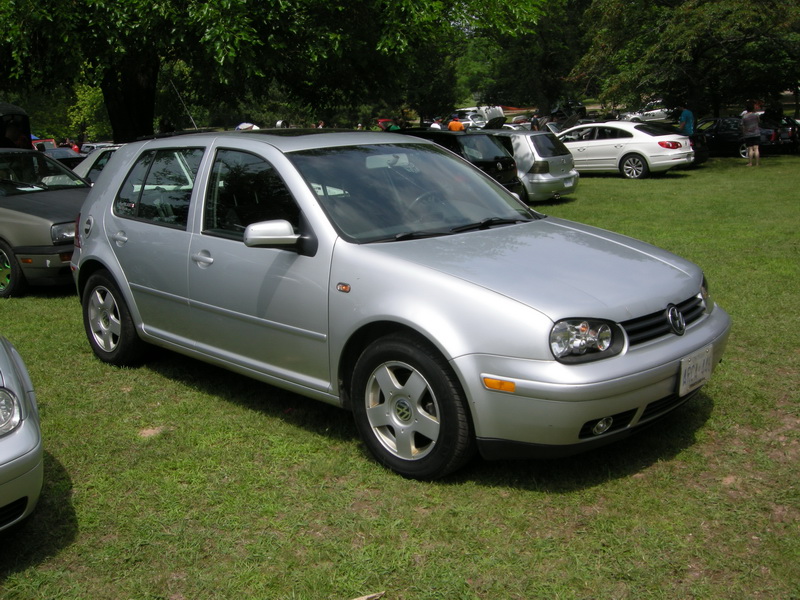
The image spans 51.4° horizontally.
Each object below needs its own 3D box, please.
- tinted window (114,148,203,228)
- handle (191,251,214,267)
[{"bbox_3d":[-1.358,-0.647,4.680,0.830,0.450,0.060,10,-8,42],"label":"tinted window"},{"bbox_3d":[-1.016,-0.208,4.224,0.200,0.075,0.055,10,16,42],"label":"handle"}]

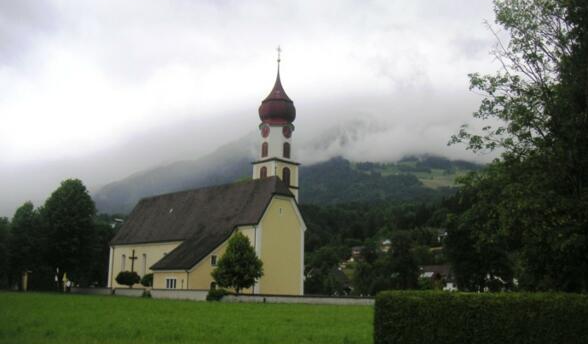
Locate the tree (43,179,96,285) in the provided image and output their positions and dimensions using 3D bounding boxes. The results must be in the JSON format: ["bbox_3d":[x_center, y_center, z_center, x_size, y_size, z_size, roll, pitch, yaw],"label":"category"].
[{"bbox_3d":[-42.780,12.160,119.680,10.290,21.760,10.290,1,-11,0],"label":"tree"}]

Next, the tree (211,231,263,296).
[{"bbox_3d":[-7.080,11.950,79.130,6.170,8.400,6.170,1,-11,0],"label":"tree"}]

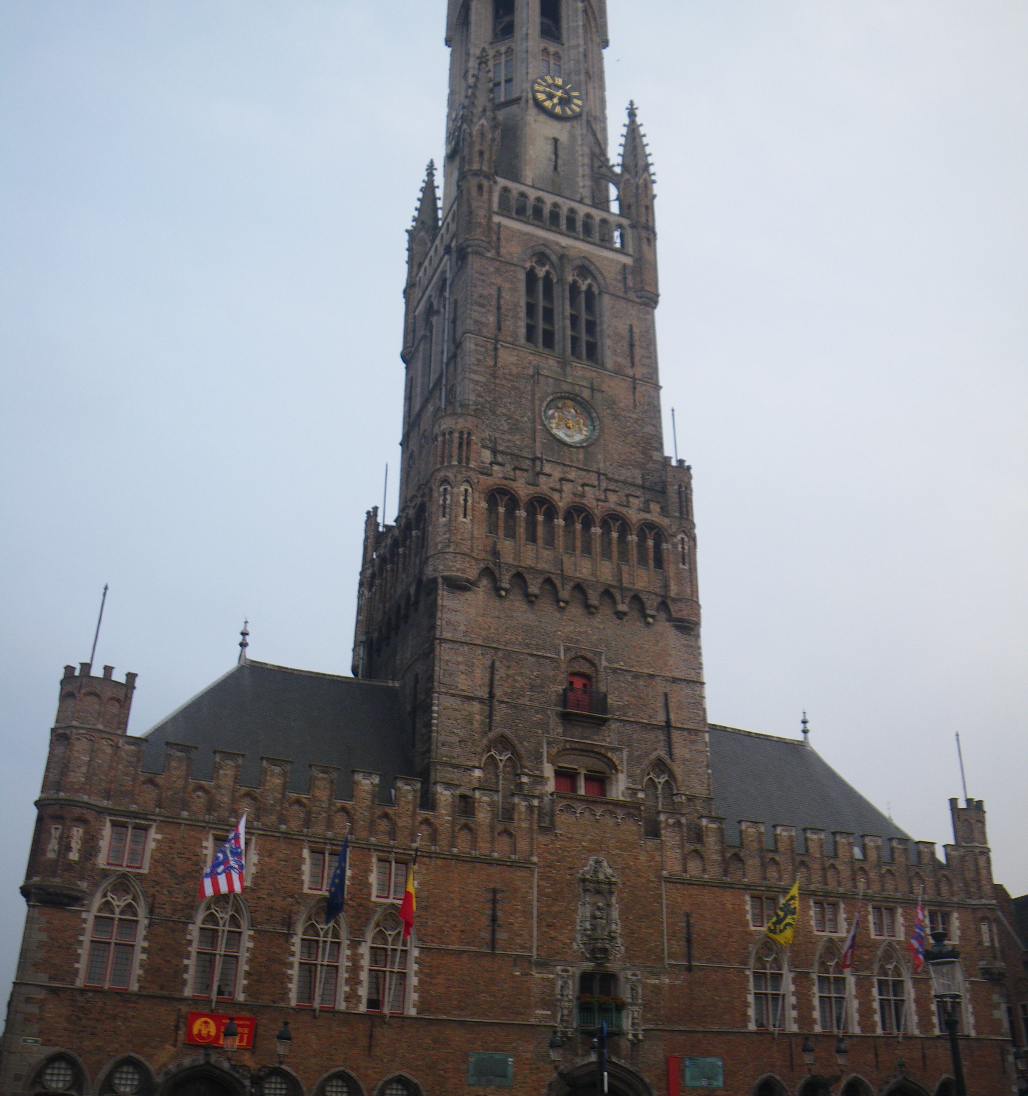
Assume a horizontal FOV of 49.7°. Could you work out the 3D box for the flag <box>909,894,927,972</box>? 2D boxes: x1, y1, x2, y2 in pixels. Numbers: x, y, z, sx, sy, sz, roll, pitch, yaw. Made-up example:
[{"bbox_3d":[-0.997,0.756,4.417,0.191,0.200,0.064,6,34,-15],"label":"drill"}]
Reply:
[{"bbox_3d":[17.420,16.612,47.779,0.900,2.900,0.700,12,-30,-20],"label":"flag"}]

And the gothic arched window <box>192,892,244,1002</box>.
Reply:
[{"bbox_3d":[-10.565,14.288,39.668,1.700,3.600,0.400,12,-30,-19],"label":"gothic arched window"}]

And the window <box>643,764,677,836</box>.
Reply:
[{"bbox_3d":[6.642,11.614,50.480,1.600,3.400,0.400,12,-30,-19],"label":"window"}]

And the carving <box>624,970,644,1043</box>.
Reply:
[{"bbox_3d":[4.759,18.220,44.264,0.800,2.850,0.400,12,-30,-19],"label":"carving"}]

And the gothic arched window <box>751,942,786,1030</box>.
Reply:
[{"bbox_3d":[10.893,18.612,47.163,1.650,3.600,0.400,12,-30,-19],"label":"gothic arched window"}]

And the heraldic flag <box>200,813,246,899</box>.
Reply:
[{"bbox_3d":[-10.147,10.784,38.769,1.600,2.850,0.600,12,-30,-20],"label":"heraldic flag"}]

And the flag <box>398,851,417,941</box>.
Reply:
[{"bbox_3d":[-3.927,12.782,40.658,0.750,2.900,0.600,12,-30,-20],"label":"flag"}]

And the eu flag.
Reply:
[{"bbox_3d":[-6.439,12.120,40.326,0.650,2.850,0.600,12,-30,-19],"label":"eu flag"}]

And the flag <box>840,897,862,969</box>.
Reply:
[{"bbox_3d":[14.495,16.572,47.757,0.750,2.800,0.600,12,-30,-19],"label":"flag"}]

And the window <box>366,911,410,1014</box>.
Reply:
[{"bbox_3d":[-4.650,15.336,40.978,1.700,3.750,0.350,12,-30,-20],"label":"window"}]

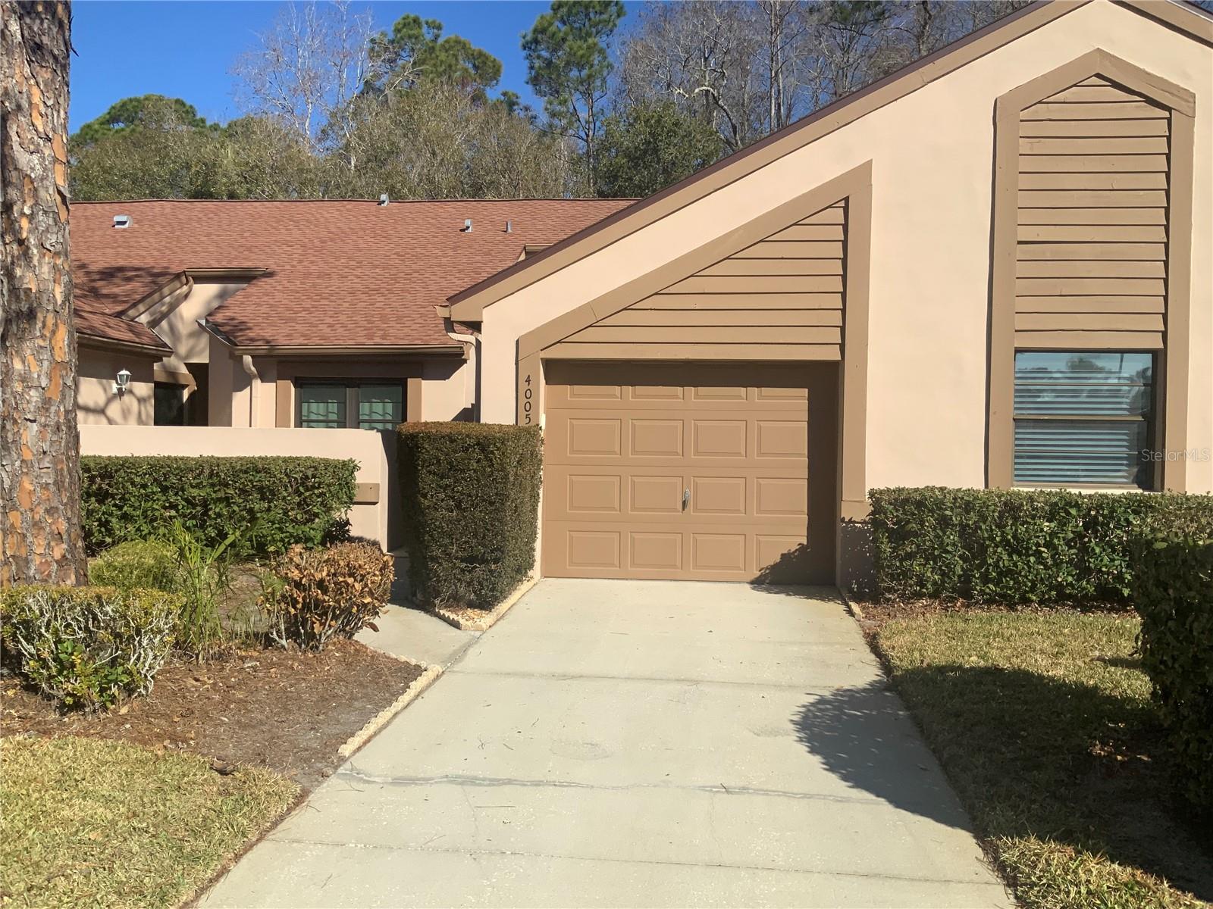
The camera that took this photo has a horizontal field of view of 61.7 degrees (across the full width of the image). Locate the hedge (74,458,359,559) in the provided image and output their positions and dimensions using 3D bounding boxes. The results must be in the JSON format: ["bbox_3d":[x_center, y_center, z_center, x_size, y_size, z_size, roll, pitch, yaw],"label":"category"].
[{"bbox_3d":[-4.127,0.506,10.650,2.950,1.000,0.800,1,1,5],"label":"hedge"}]

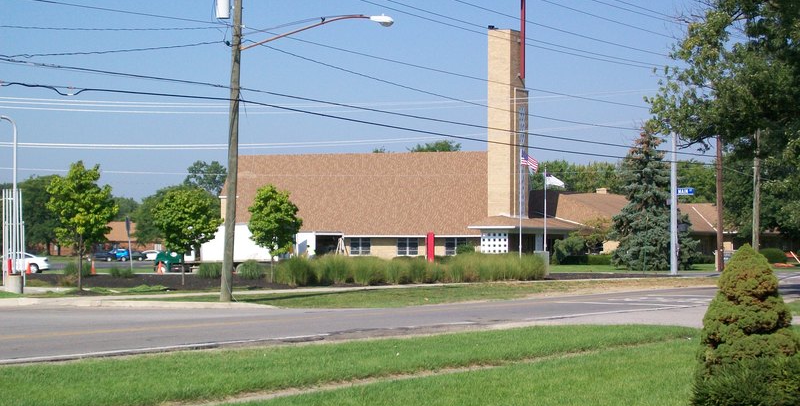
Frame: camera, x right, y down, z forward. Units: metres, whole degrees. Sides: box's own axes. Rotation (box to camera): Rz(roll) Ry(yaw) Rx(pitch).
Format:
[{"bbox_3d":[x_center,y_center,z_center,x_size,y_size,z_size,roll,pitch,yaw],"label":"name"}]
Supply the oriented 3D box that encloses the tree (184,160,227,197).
[{"bbox_3d":[-24.521,0.824,205.000,7.500,12.500,7.500,0,-2,0],"label":"tree"}]

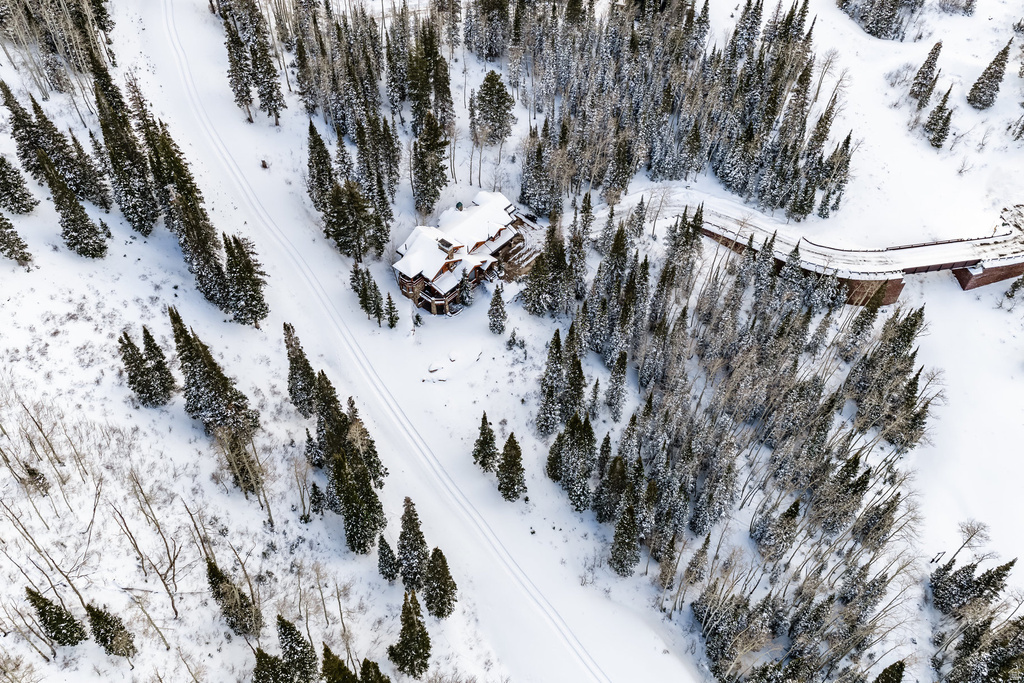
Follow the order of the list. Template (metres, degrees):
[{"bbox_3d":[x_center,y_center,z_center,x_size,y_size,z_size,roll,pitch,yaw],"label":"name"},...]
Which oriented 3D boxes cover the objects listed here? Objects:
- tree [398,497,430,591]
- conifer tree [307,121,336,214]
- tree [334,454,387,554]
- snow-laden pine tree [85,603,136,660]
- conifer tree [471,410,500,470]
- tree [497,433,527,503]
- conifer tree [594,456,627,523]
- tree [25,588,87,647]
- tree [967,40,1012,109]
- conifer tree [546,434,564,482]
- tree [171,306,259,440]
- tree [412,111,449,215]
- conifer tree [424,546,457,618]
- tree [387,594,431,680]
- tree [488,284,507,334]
[{"bbox_3d":[-12.520,24.450,97.770,4.400,19.050,4.400,2,45,0],"label":"tree"},{"bbox_3d":[-37.000,-32.590,150.460,5.400,20.120,5.400,1,44,0],"label":"conifer tree"},{"bbox_3d":[-20.160,19.950,101.180,6.500,18.440,6.500,2,45,0],"label":"tree"},{"bbox_3d":[-63.930,44.610,125.030,5.800,15.000,5.800,1,44,0],"label":"snow-laden pine tree"},{"bbox_3d":[-3.750,13.530,112.110,3.780,11.810,3.780,2,45,0],"label":"conifer tree"},{"bbox_3d":[0.050,16.620,108.940,4.260,13.330,4.260,2,45,0],"label":"tree"},{"bbox_3d":[18.510,26.380,145.110,5.500,17.460,5.500,1,44,0],"label":"conifer tree"},{"bbox_3d":[-72.560,42.570,124.560,5.800,15.300,5.800,1,44,0],"label":"tree"},{"bbox_3d":[108.830,-60.190,179.220,6.600,16.350,6.600,2,45,0],"label":"tree"},{"bbox_3d":[6.980,16.790,117.120,4.000,10.710,4.000,1,44,0],"label":"conifer tree"},{"bbox_3d":[-46.400,3.530,119.000,11.500,24.500,11.500,1,44,0],"label":"tree"},{"bbox_3d":[-15.070,-32.030,142.710,6.300,20.530,6.300,2,45,0],"label":"tree"},{"bbox_3d":[-9.510,30.600,102.630,5.200,15.580,5.200,1,44,0],"label":"conifer tree"},{"bbox_3d":[-12.500,32.950,92.070,5.350,17.140,5.350,2,45,0],"label":"tree"},{"bbox_3d":[-2.310,-5.360,128.720,2.980,10.160,2.980,2,45,0],"label":"tree"}]

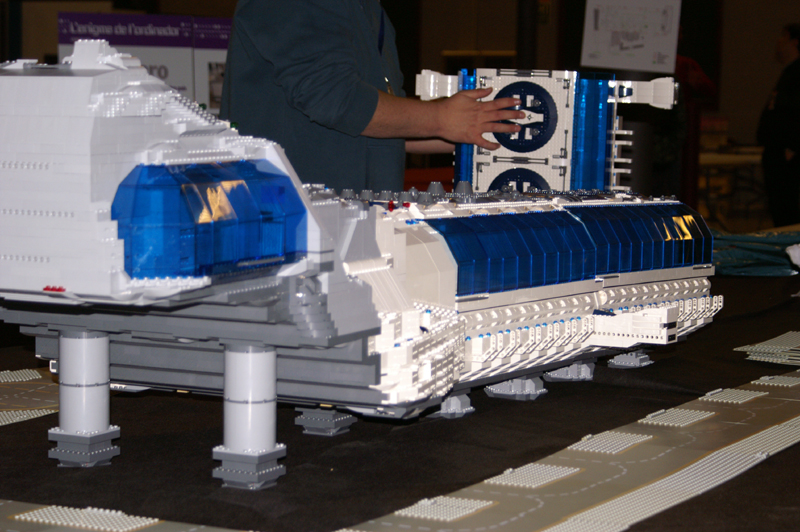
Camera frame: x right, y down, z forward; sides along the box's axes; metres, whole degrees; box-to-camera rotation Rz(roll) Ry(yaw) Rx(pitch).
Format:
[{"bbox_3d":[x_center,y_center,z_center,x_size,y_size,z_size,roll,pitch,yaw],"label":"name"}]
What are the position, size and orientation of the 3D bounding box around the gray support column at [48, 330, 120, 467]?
[{"bbox_3d":[-0.398,0.165,2.516,0.064,0.174,0.064,4,6,28],"label":"gray support column"}]

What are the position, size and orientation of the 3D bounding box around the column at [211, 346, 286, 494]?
[{"bbox_3d":[-0.181,0.179,2.407,0.064,0.174,0.064,4,6,28],"label":"column"}]

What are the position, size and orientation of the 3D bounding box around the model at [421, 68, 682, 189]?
[{"bbox_3d":[0.308,-0.190,4.568,0.610,0.514,0.240,4,6,19],"label":"model"}]

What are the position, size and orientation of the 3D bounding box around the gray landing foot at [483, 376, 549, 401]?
[{"bbox_3d":[0.182,0.184,3.118,0.096,0.038,0.096,4,6,28],"label":"gray landing foot"}]

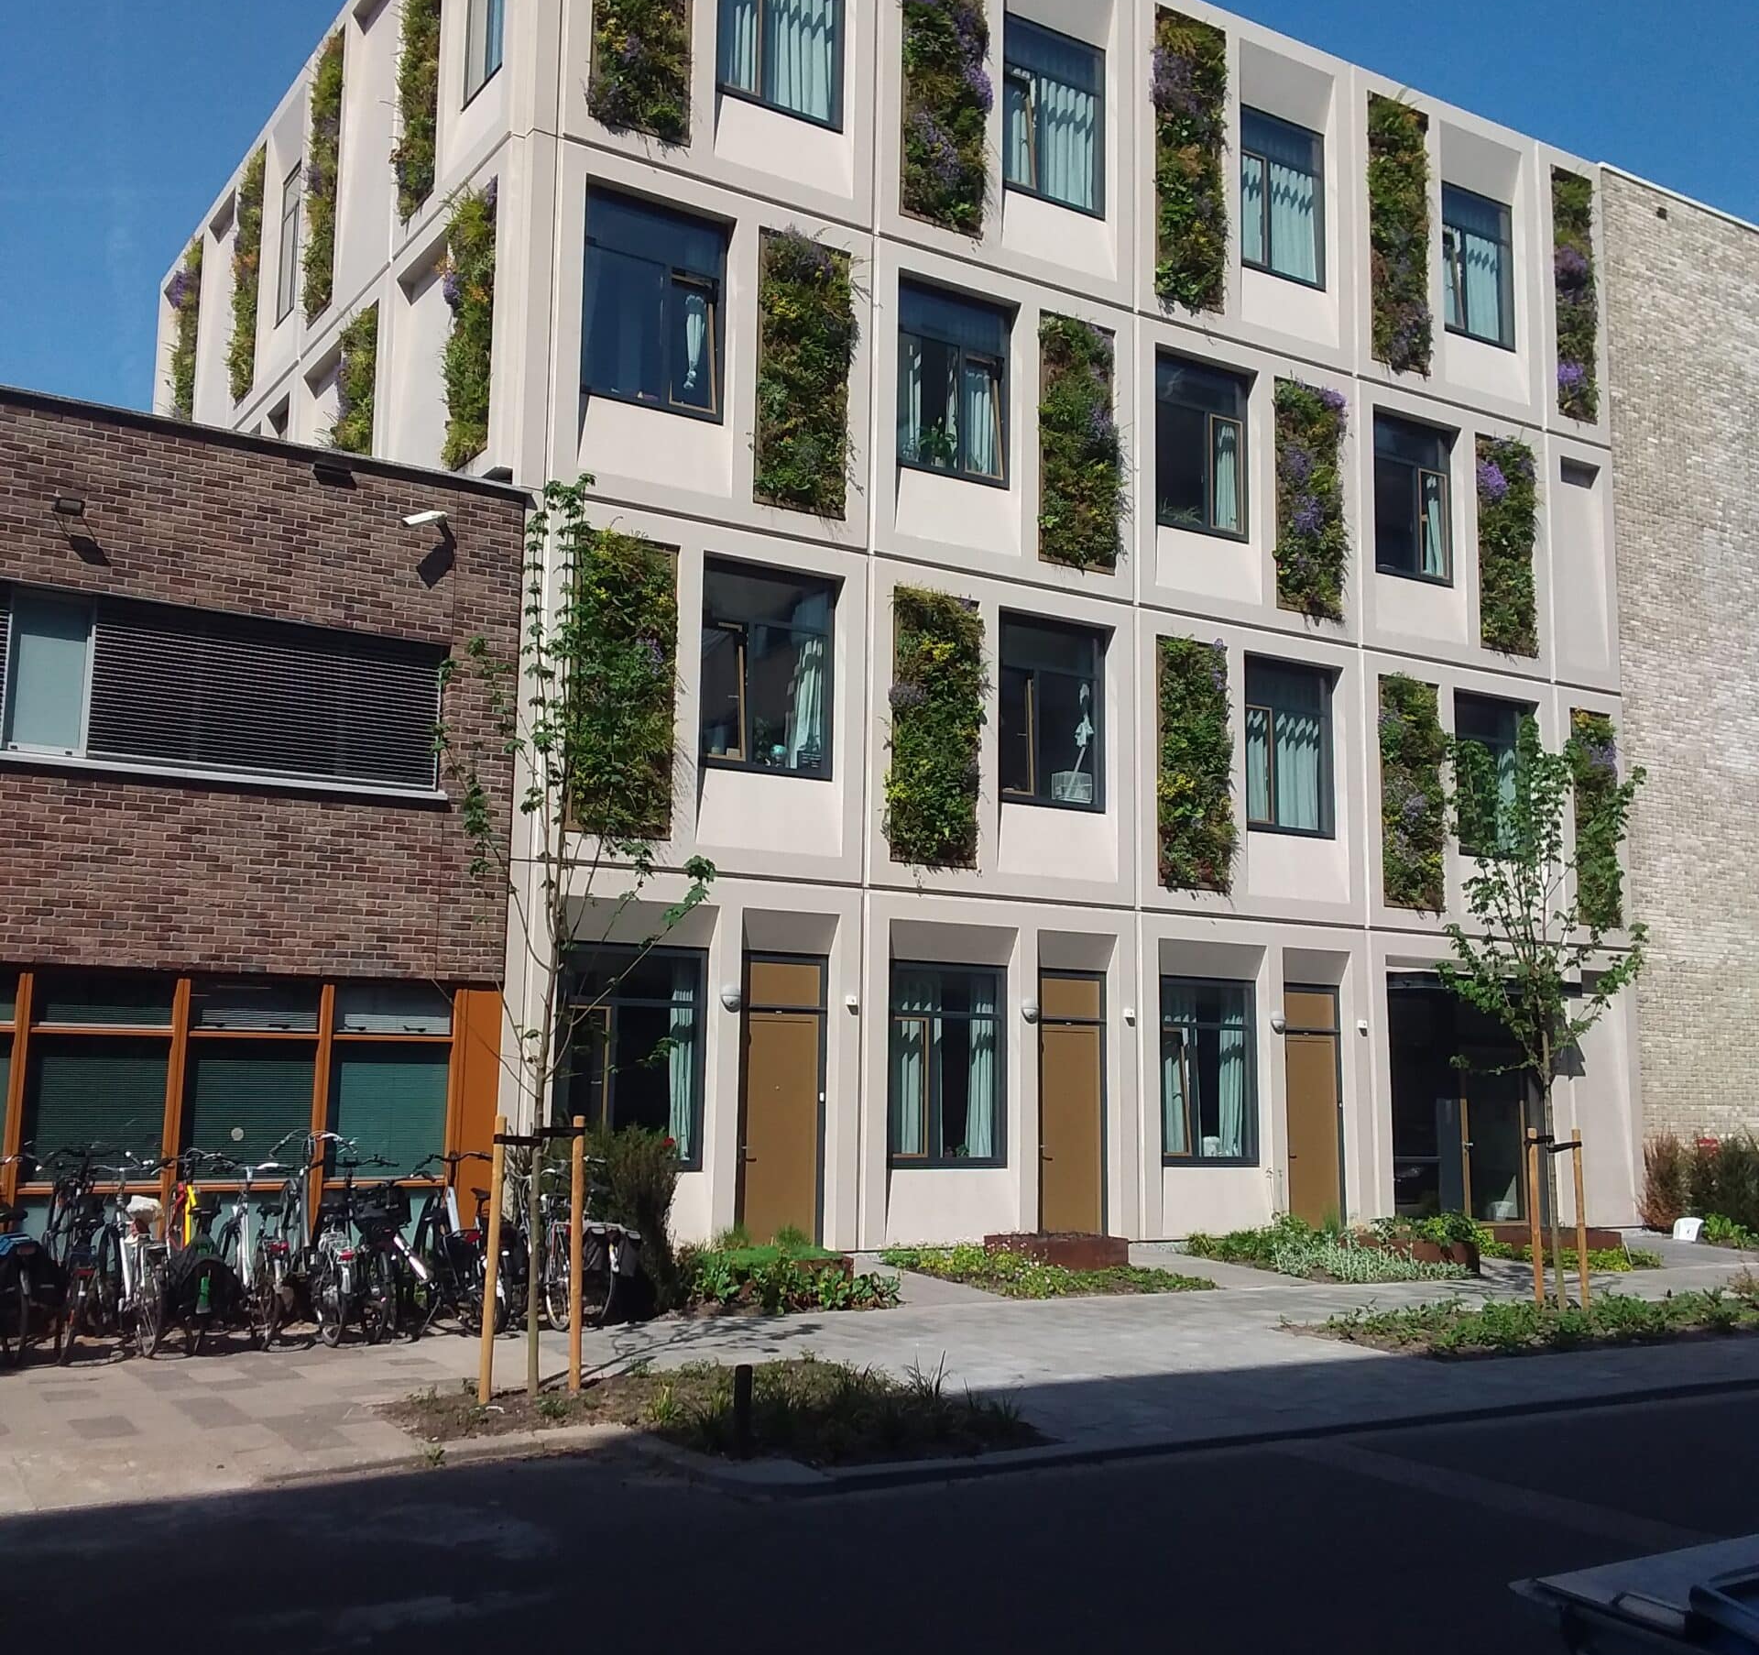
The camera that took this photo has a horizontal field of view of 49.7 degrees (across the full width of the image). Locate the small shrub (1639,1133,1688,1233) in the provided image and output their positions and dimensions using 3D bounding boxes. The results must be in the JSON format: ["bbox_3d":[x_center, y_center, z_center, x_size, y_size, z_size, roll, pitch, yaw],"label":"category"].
[{"bbox_3d":[10.189,4.615,24.674,0.640,1.267,0.640,6,-9,-32],"label":"small shrub"}]

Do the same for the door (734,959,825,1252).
[{"bbox_3d":[-0.969,2.711,18.666,0.954,2.898,0.120,6,-9,-32],"label":"door"}]

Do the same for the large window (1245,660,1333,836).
[{"bbox_3d":[4.950,-0.945,22.937,1.447,2.088,0.150,6,-9,-32],"label":"large window"}]

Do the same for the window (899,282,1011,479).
[{"bbox_3d":[0.783,-4.786,20.593,1.510,2.063,0.150,6,-9,-32],"label":"window"}]

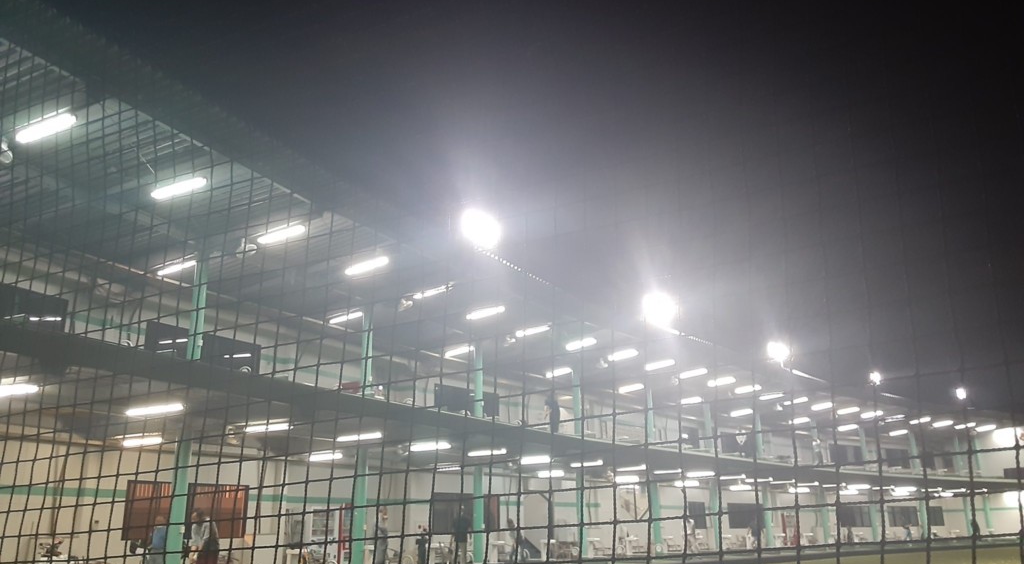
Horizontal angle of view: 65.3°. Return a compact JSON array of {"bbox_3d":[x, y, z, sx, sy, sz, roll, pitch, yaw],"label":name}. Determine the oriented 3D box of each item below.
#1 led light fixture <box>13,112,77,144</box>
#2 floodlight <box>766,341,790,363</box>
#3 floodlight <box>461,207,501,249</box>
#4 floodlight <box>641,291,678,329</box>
[{"bbox_3d":[-6.861,-2.272,11.759,1.200,0.120,0.150,-9,-19,23],"label":"led light fixture"},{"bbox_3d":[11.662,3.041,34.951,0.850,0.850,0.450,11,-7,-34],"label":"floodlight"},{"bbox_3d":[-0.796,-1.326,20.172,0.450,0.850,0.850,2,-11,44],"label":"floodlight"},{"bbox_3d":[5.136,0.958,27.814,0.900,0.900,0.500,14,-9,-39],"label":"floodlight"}]

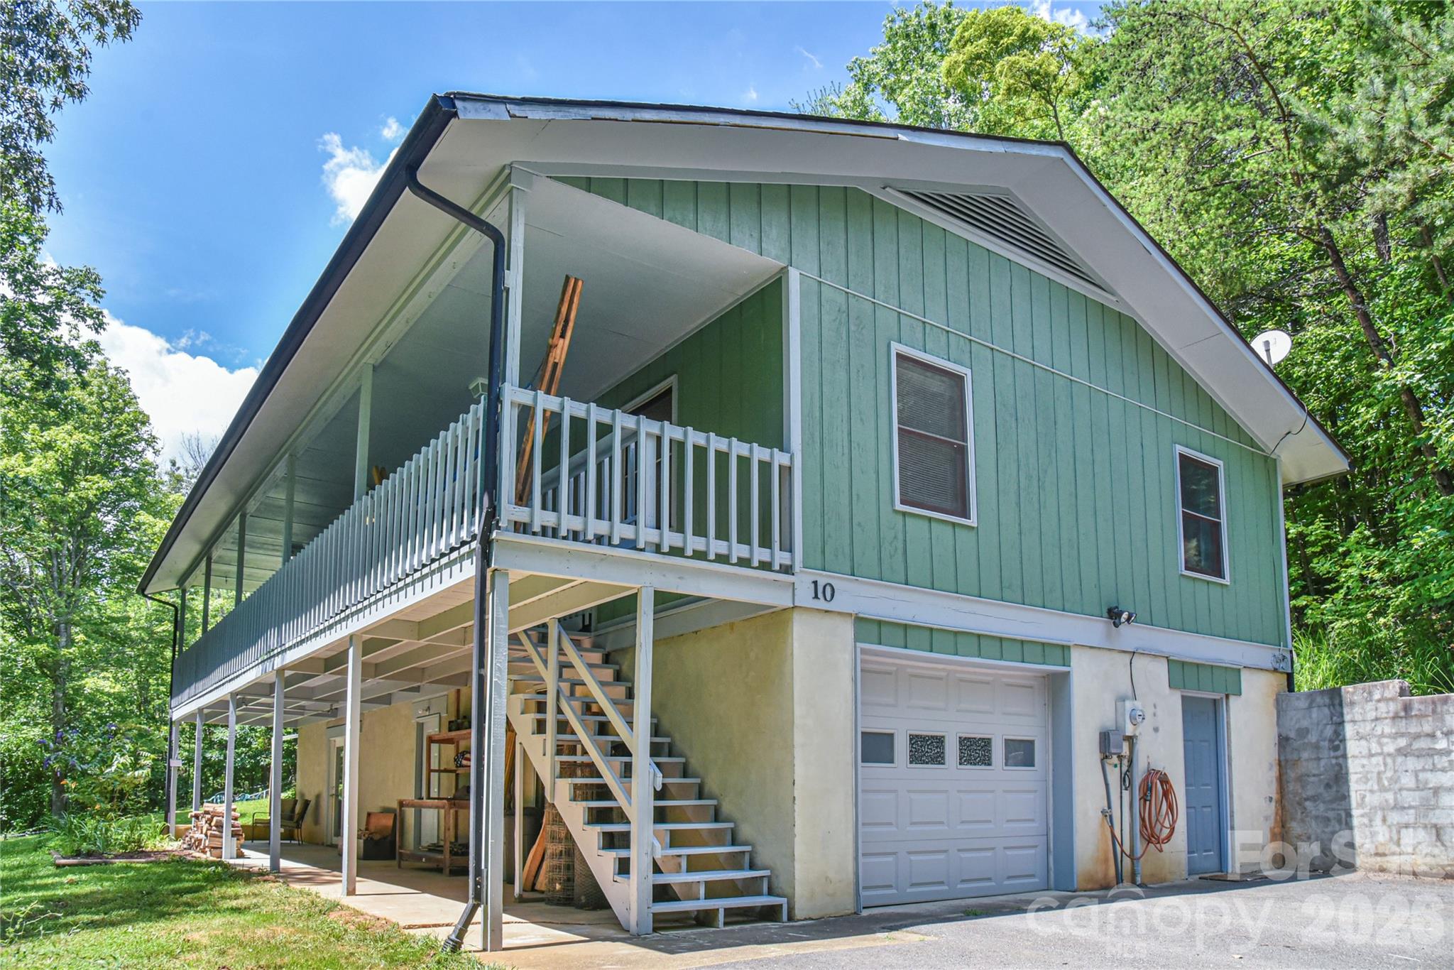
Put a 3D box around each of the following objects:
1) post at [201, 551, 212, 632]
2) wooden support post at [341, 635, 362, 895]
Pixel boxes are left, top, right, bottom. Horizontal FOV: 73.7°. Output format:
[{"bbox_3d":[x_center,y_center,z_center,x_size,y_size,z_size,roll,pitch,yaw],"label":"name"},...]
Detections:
[{"bbox_3d":[-9.356,2.333,17.400,0.110,2.250,0.110,5,-9,-36],"label":"post"},{"bbox_3d":[-3.522,2.633,9.120,0.100,2.420,0.100,7,-12,-35],"label":"wooden support post"}]

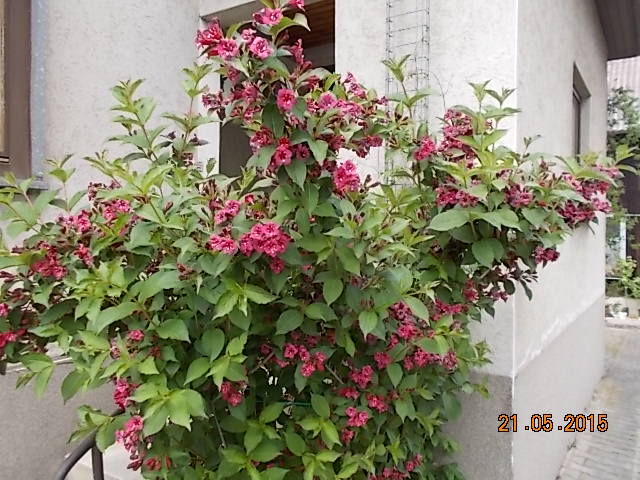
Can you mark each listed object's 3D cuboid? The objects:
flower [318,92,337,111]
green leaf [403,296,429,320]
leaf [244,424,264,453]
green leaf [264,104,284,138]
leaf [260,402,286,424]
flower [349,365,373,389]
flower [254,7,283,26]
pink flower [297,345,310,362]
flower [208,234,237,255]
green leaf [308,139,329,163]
[{"bbox_3d":[0.020,-0.362,1.450,0.045,0.045,0.042,0,0,0],"label":"flower"},{"bbox_3d":[0.245,0.178,1.420,0.038,0.088,0.016,-37,-24,-18],"label":"green leaf"},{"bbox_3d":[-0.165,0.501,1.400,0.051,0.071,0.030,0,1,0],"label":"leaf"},{"bbox_3d":[-0.122,-0.315,1.450,0.055,0.084,0.030,0,0,-2],"label":"green leaf"},{"bbox_3d":[-0.134,0.491,1.570,0.091,0.039,0.020,-37,-25,-27],"label":"leaf"},{"bbox_3d":[0.114,0.374,1.520,0.068,0.062,0.050,0,0,2],"label":"flower"},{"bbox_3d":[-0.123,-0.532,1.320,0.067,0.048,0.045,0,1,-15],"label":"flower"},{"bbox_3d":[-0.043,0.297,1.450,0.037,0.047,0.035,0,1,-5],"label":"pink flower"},{"bbox_3d":[-0.269,0.013,1.540,0.077,0.054,0.050,0,0,-10],"label":"flower"},{"bbox_3d":[-0.004,-0.218,1.350,0.046,0.056,0.030,0,0,0],"label":"green leaf"}]

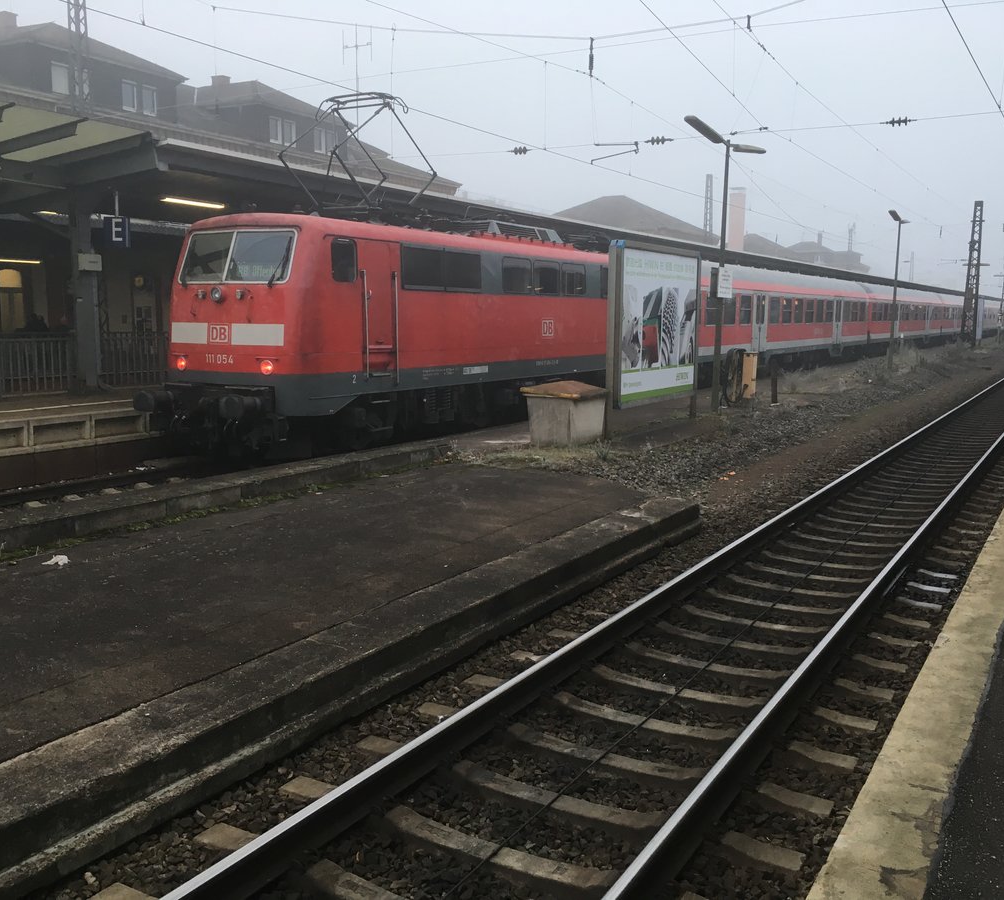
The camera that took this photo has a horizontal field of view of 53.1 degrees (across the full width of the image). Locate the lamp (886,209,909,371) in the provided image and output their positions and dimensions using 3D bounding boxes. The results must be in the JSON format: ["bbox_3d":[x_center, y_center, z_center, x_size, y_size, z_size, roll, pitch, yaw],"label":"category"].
[{"bbox_3d":[14.706,-5.838,37.563,0.330,5.600,4.200,6,9,33],"label":"lamp"}]

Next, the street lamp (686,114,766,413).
[{"bbox_3d":[4.500,-3.596,20.545,0.330,5.600,4.200,6,9,33],"label":"street lamp"}]

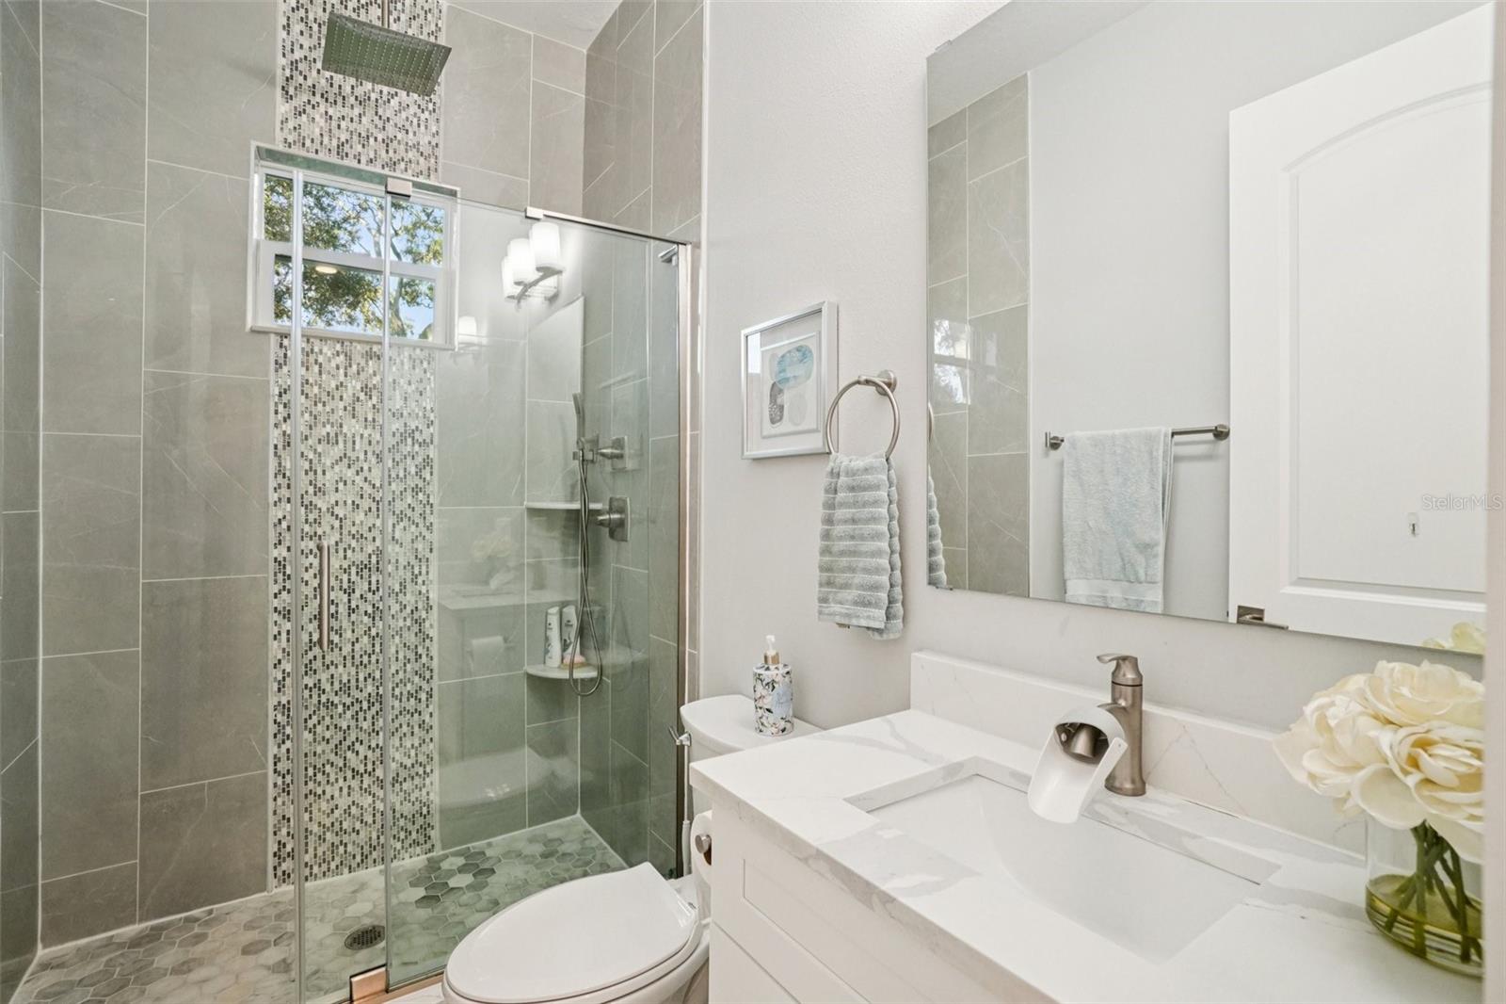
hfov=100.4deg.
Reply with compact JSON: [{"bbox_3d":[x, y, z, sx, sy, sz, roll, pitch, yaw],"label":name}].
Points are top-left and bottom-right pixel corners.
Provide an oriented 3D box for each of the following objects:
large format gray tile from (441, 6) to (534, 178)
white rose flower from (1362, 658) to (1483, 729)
[{"bbox_3d":[-0.962,-1.478,2.285,0.297,0.556,0.010,1,0,-30],"label":"large format gray tile"},{"bbox_3d":[0.596,0.176,0.548,0.095,0.075,0.100,1,0,-37],"label":"white rose flower"}]

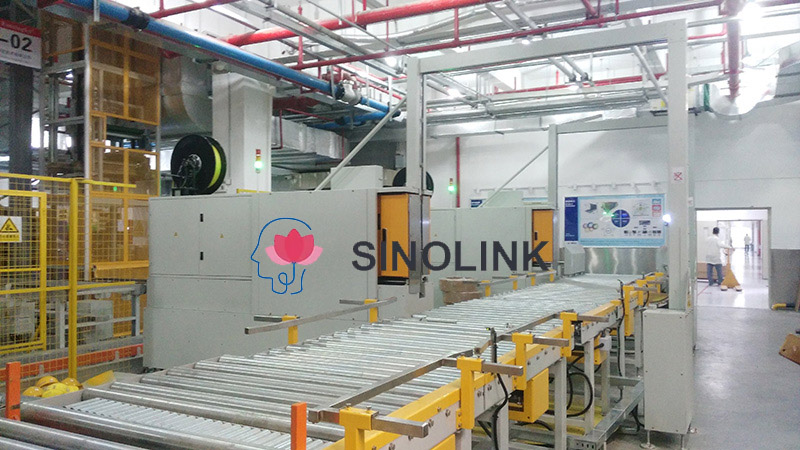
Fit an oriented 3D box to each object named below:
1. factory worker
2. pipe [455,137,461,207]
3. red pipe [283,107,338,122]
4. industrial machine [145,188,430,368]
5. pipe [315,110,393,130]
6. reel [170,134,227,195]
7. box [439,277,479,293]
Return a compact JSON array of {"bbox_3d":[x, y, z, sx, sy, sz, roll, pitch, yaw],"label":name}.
[{"bbox_3d":[9.208,0.927,17.200,0.620,1.700,0.480,-1,-2,31],"label":"factory worker"},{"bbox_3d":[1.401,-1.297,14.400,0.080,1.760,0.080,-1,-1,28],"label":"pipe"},{"bbox_3d":[-1.940,-2.429,13.200,0.060,0.060,1.930,-1,-1,28],"label":"red pipe"},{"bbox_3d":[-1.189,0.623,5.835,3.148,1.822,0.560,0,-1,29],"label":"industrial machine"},{"bbox_3d":[-1.131,-2.405,13.600,2.100,0.160,0.160,-1,-1,29],"label":"pipe"},{"bbox_3d":[-2.267,-0.677,6.700,0.650,0.670,0.250,-1,-1,28],"label":"reel"},{"bbox_3d":[0.675,0.687,6.800,0.400,0.150,0.280,-1,-1,28],"label":"box"}]

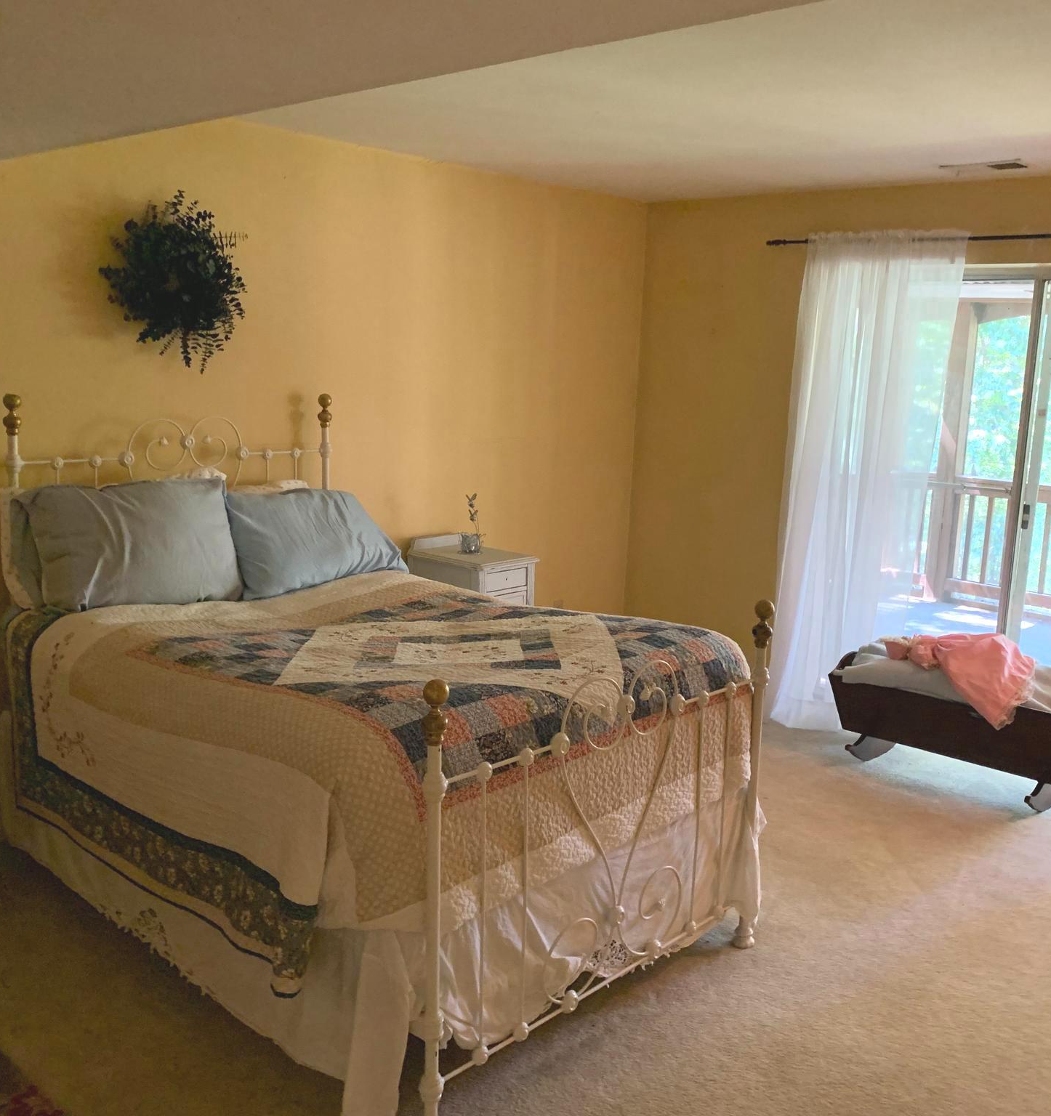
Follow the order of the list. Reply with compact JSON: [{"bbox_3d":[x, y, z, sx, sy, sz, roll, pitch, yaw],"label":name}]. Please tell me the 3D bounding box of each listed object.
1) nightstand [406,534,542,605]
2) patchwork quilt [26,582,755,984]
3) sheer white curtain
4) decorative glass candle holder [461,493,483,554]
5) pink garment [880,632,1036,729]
[{"bbox_3d":[-0.233,0.343,4.937,0.440,0.850,0.340,11,14,41],"label":"nightstand"},{"bbox_3d":[-0.435,0.500,3.314,1.820,0.600,1.410,11,14,43],"label":"patchwork quilt"},{"bbox_3d":[1.453,-0.279,4.856,0.760,2.200,0.140,10,13,39],"label":"sheer white curtain"},{"bbox_3d":[-0.240,-0.156,4.912,0.090,0.270,0.090,2,10,0],"label":"decorative glass candle holder"},{"bbox_3d":[1.680,0.464,4.374,0.520,0.300,0.360,9,13,37],"label":"pink garment"}]

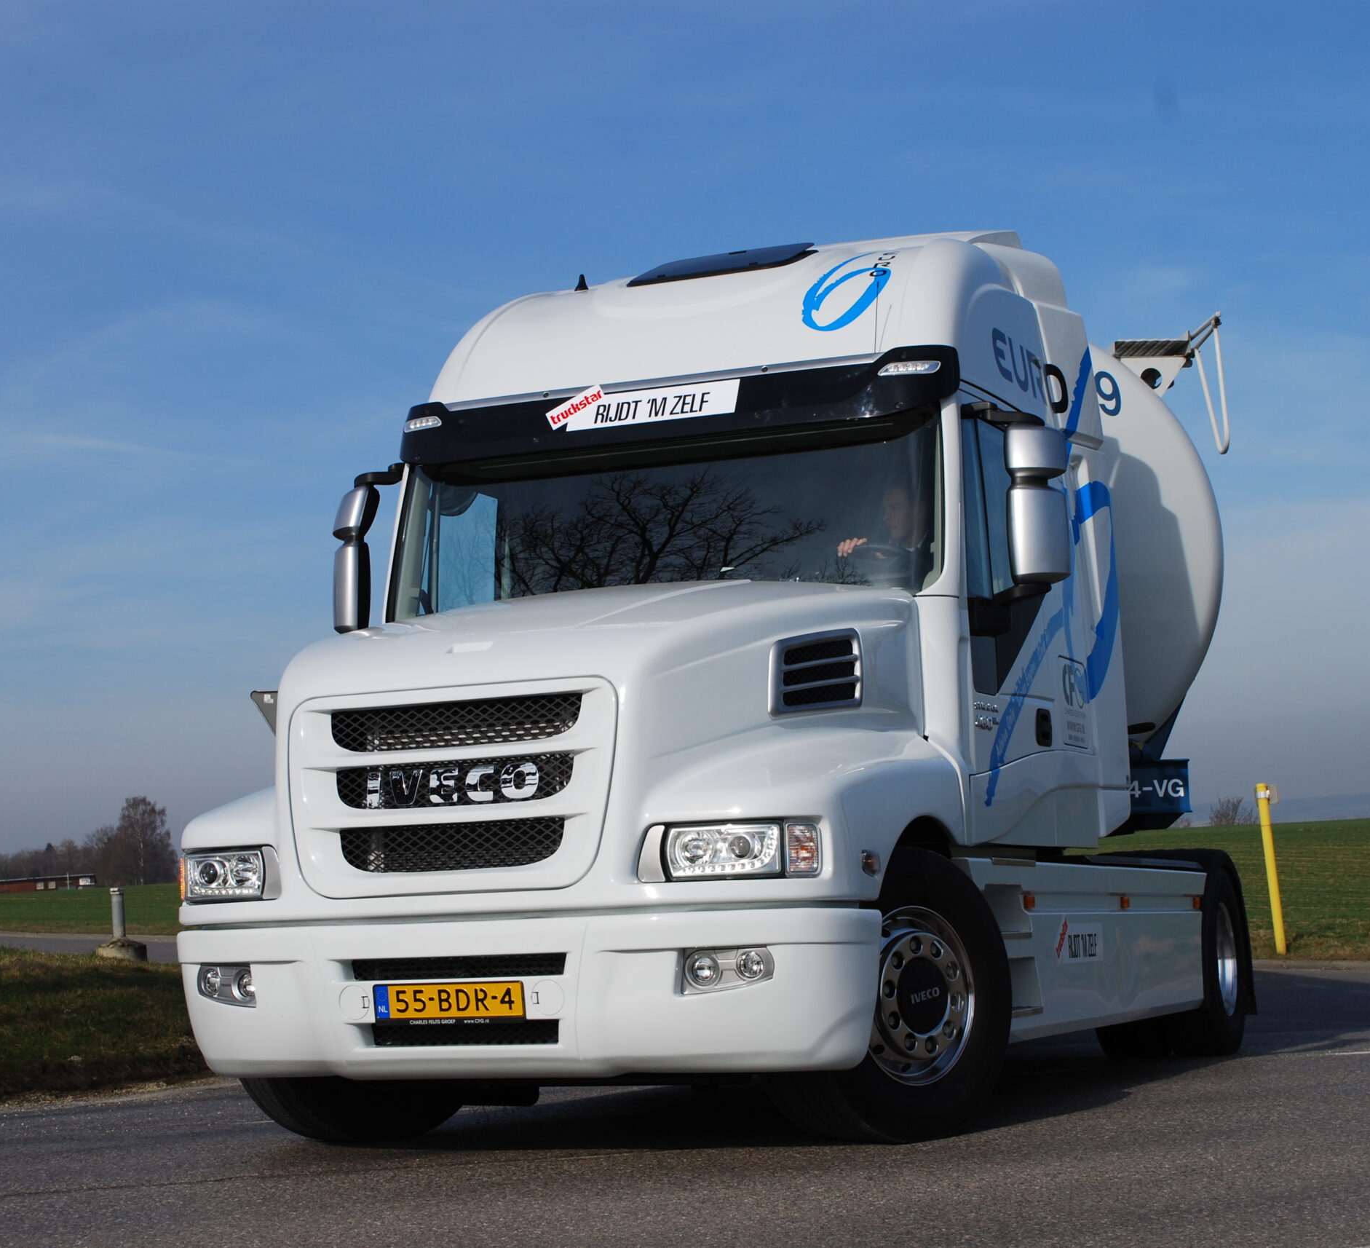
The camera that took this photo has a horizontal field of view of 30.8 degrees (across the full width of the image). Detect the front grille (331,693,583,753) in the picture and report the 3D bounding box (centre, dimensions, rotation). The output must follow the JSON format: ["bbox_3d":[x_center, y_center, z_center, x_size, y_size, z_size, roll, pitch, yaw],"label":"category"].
[{"bbox_3d":[-0.727,0.325,7.961,0.905,0.155,0.090,-5,-8,22],"label":"front grille"}]

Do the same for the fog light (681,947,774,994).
[{"bbox_3d":[0.127,1.052,7.564,0.290,0.150,0.110,-3,-7,10],"label":"fog light"}]

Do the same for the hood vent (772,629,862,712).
[{"bbox_3d":[0.473,0.177,8.716,0.420,0.285,0.070,-2,-5,-43],"label":"hood vent"}]

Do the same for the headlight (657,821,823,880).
[{"bbox_3d":[0.170,0.688,7.558,0.460,0.172,0.170,-4,-8,15],"label":"headlight"}]

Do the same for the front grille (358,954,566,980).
[{"bbox_3d":[-0.710,1.083,7.841,0.760,0.072,0.050,-5,-8,22],"label":"front grille"}]

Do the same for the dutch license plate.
[{"bbox_3d":[-0.732,1.170,7.716,0.520,0.112,0.020,-5,-8,23],"label":"dutch license plate"}]

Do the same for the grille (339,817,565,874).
[{"bbox_3d":[-0.734,0.706,7.861,0.800,0.155,0.080,-5,-8,22],"label":"grille"}]

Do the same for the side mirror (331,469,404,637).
[{"bbox_3d":[-1.313,-0.310,10.268,0.270,0.640,0.160,-6,-9,31],"label":"side mirror"}]

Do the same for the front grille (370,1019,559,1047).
[{"bbox_3d":[-0.693,1.289,7.839,0.655,0.078,0.050,-5,-8,22],"label":"front grille"}]

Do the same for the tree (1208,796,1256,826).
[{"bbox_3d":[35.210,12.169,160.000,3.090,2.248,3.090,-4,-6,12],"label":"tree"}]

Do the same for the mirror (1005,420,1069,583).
[{"bbox_3d":[1.295,-0.434,9.161,0.235,0.575,0.180,-4,-8,18],"label":"mirror"}]

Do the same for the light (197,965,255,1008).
[{"bbox_3d":[-1.499,1.192,8.191,0.265,0.138,0.100,-6,-8,30],"label":"light"}]

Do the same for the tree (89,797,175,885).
[{"bbox_3d":[-66.721,26.327,300.000,10.359,10.886,9.833,-1,-6,-13],"label":"tree"}]

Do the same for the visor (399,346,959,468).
[{"bbox_3d":[-0.101,-0.824,9.783,2.360,0.305,0.300,-5,-8,22],"label":"visor"}]

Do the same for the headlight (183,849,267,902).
[{"bbox_3d":[-1.539,0.842,8.275,0.440,0.172,0.160,-7,-9,32],"label":"headlight"}]

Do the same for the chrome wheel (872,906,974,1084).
[{"bbox_3d":[0.725,1.252,8.370,0.595,0.595,0.190,5,-10,-44],"label":"chrome wheel"}]

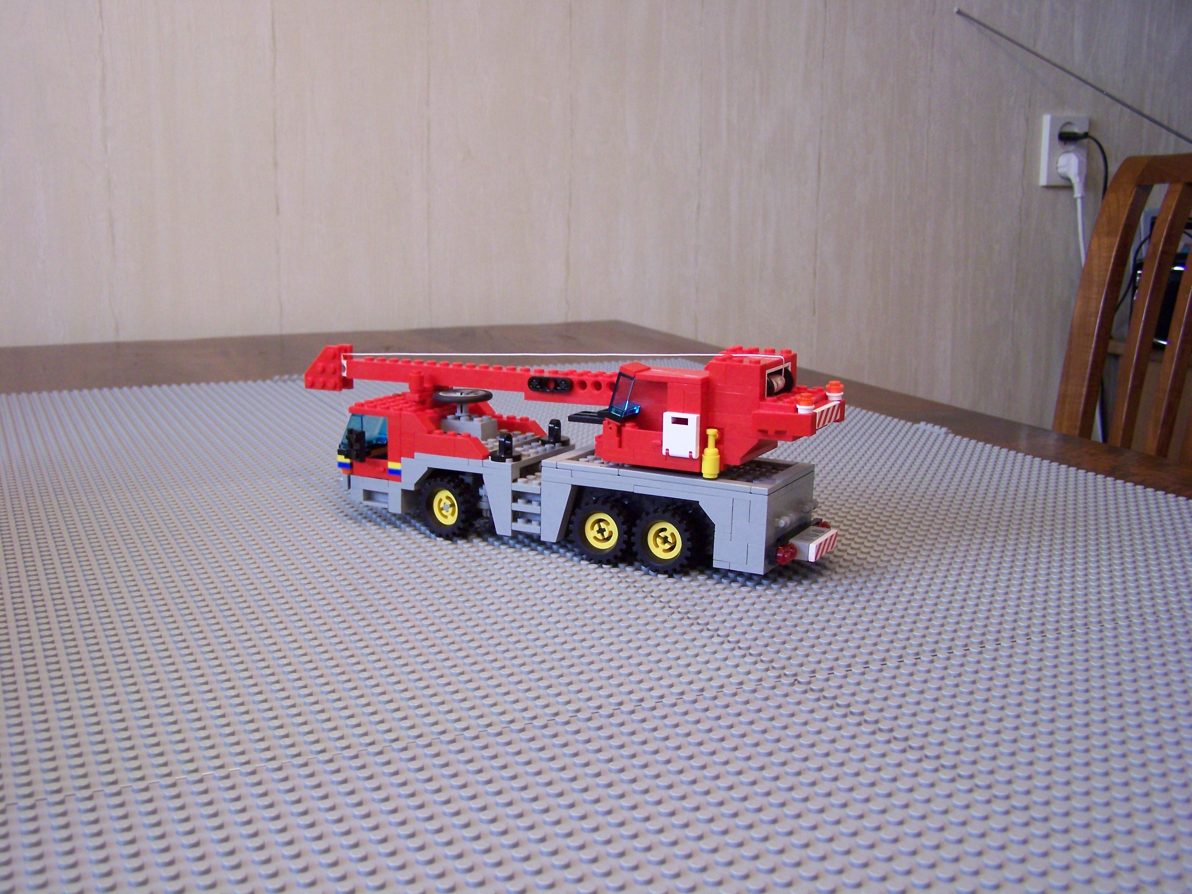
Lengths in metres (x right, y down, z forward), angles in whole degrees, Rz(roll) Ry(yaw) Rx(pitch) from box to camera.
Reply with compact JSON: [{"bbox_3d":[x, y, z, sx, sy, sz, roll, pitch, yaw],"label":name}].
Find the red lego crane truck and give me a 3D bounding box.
[{"bbox_3d":[-0.025,-0.004,0.661,0.295,0.102,0.073,7,12,26],"label":"red lego crane truck"}]

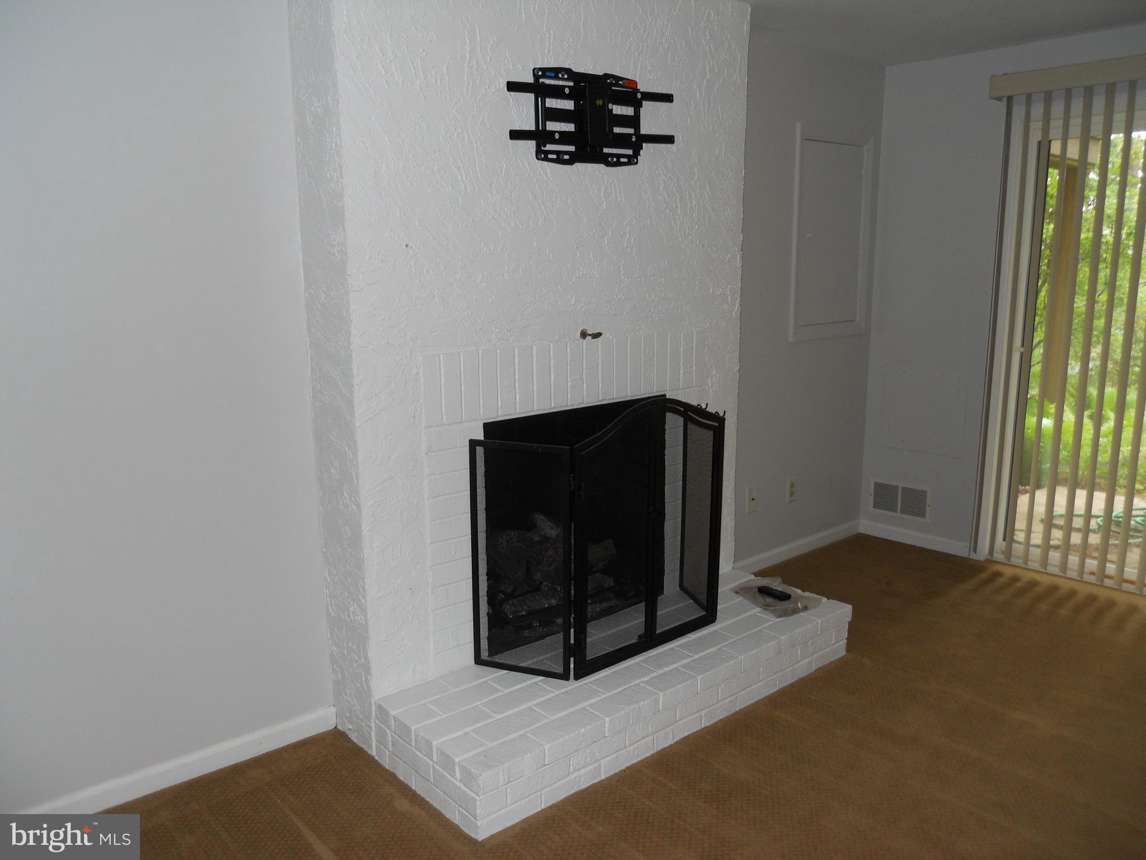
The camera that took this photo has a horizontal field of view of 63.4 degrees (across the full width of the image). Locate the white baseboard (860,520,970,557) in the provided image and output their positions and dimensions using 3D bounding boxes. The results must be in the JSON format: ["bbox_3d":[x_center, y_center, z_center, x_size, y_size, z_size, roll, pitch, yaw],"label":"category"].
[{"bbox_3d":[1.648,0.523,4.485,0.015,0.073,0.568,-10,14,-40],"label":"white baseboard"}]

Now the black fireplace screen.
[{"bbox_3d":[0.150,0.283,2.981,0.959,0.805,0.307,-10,14,-40],"label":"black fireplace screen"}]

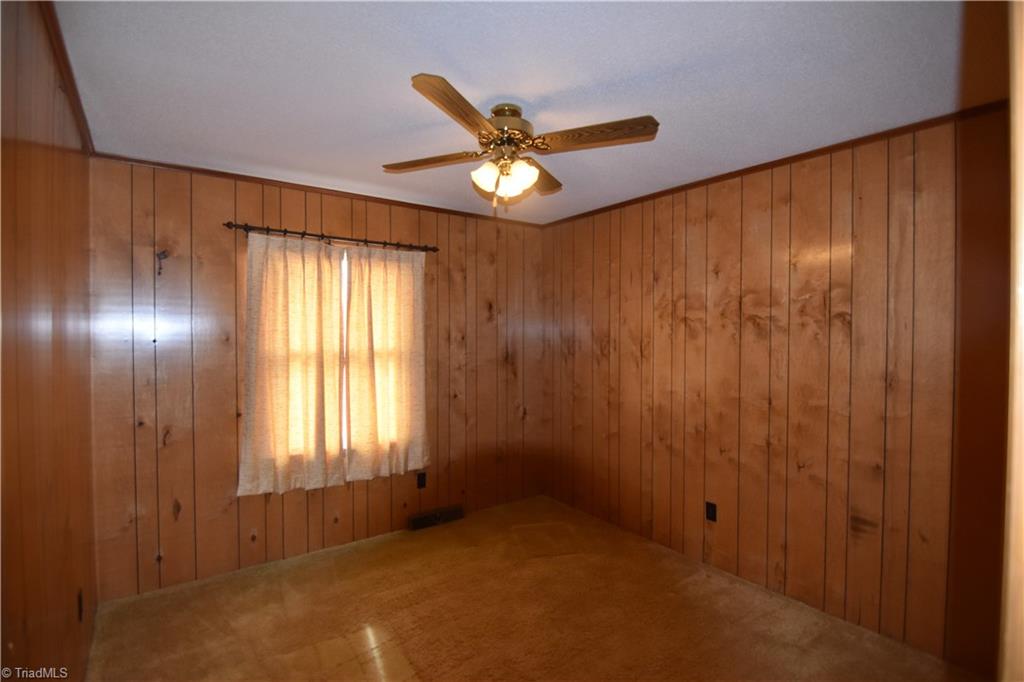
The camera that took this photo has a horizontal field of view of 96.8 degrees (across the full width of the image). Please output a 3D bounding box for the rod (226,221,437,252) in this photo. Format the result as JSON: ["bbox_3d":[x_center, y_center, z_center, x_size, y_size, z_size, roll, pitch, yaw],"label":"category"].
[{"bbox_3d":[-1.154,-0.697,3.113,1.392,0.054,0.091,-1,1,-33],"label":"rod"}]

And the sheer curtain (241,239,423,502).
[{"bbox_3d":[-1.171,0.141,3.155,1.202,1.616,0.121,-1,1,-33],"label":"sheer curtain"}]

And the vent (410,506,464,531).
[{"bbox_3d":[-0.575,1.373,3.566,0.429,0.104,0.069,-1,1,-33],"label":"vent"}]

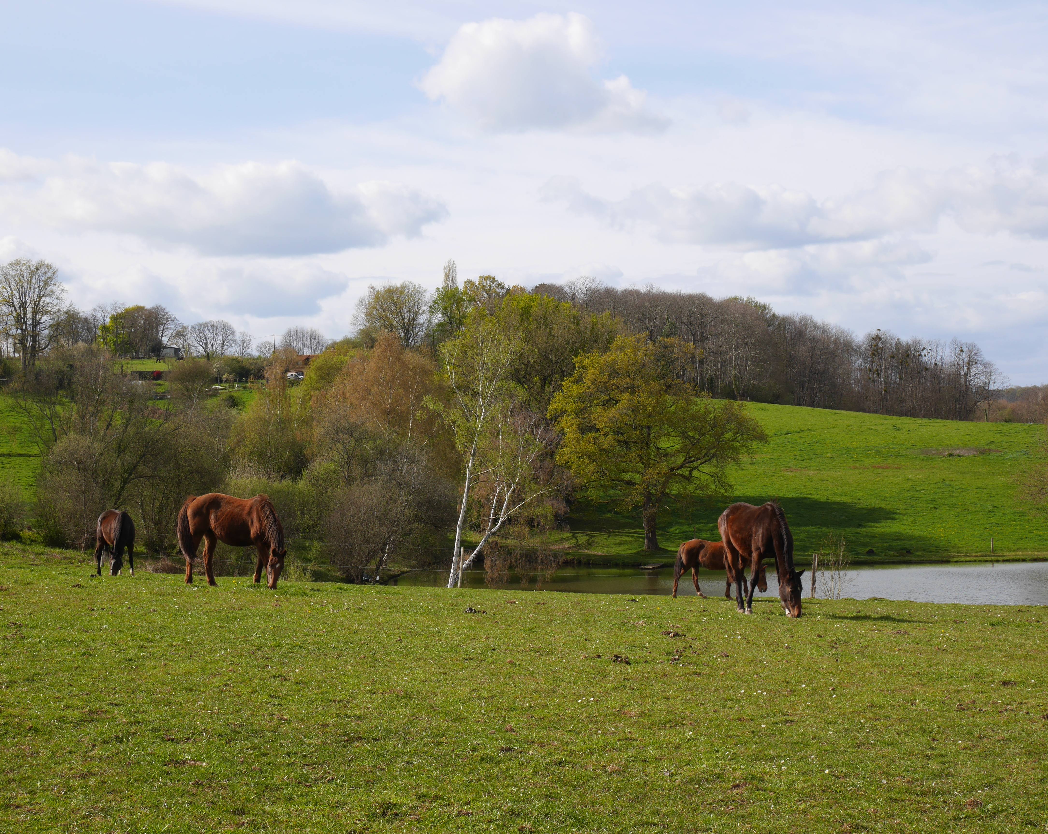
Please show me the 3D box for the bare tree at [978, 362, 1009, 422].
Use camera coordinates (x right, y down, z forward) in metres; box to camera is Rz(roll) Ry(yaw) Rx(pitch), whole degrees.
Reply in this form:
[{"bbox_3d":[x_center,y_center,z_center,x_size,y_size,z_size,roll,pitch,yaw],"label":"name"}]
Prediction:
[{"bbox_3d":[84.957,-4.550,325.000,5.800,11.000,5.600,0,-1,0],"label":"bare tree"}]

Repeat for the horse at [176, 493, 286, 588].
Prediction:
[{"bbox_3d":[-5.132,2.167,31.500,1.950,1.600,0.650,0,-1,16],"label":"horse"}]

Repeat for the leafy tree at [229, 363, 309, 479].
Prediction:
[{"bbox_3d":[-18.483,0.282,130.000,5.774,8.346,5.485,0,0,0],"label":"leafy tree"}]

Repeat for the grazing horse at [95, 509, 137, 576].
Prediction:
[{"bbox_3d":[-9.694,2.975,42.500,0.600,1.600,2.100,0,-1,-27],"label":"grazing horse"}]

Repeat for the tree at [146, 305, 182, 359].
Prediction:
[{"bbox_3d":[-96.278,-22.824,480.000,9.300,14.200,9.000,0,-1,0],"label":"tree"}]

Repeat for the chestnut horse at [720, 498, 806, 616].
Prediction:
[{"bbox_3d":[3.433,2.046,26.000,0.620,1.620,2.200,0,-1,-17],"label":"chestnut horse"}]

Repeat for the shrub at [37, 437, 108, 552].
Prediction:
[{"bbox_3d":[-15.372,2.547,61.000,2.444,3.975,2.322,0,0,0],"label":"shrub"}]

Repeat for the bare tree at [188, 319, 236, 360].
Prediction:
[{"bbox_3d":[-81.570,-20.305,470.000,12.253,10.663,11.640,0,0,0],"label":"bare tree"}]

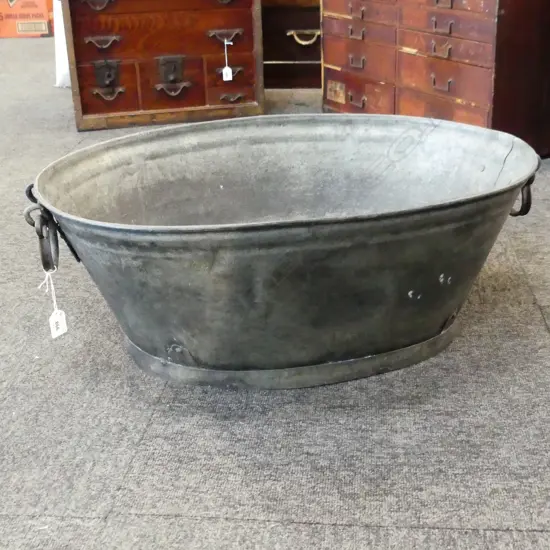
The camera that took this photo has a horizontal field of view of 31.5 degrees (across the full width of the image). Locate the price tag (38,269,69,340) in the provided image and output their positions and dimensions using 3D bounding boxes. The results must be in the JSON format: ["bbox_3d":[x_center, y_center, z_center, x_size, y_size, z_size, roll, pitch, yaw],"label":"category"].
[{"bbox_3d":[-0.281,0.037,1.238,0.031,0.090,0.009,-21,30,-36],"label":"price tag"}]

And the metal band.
[{"bbox_3d":[0.028,0.065,1.375,0.468,0.031,0.320,-6,24,-10],"label":"metal band"}]

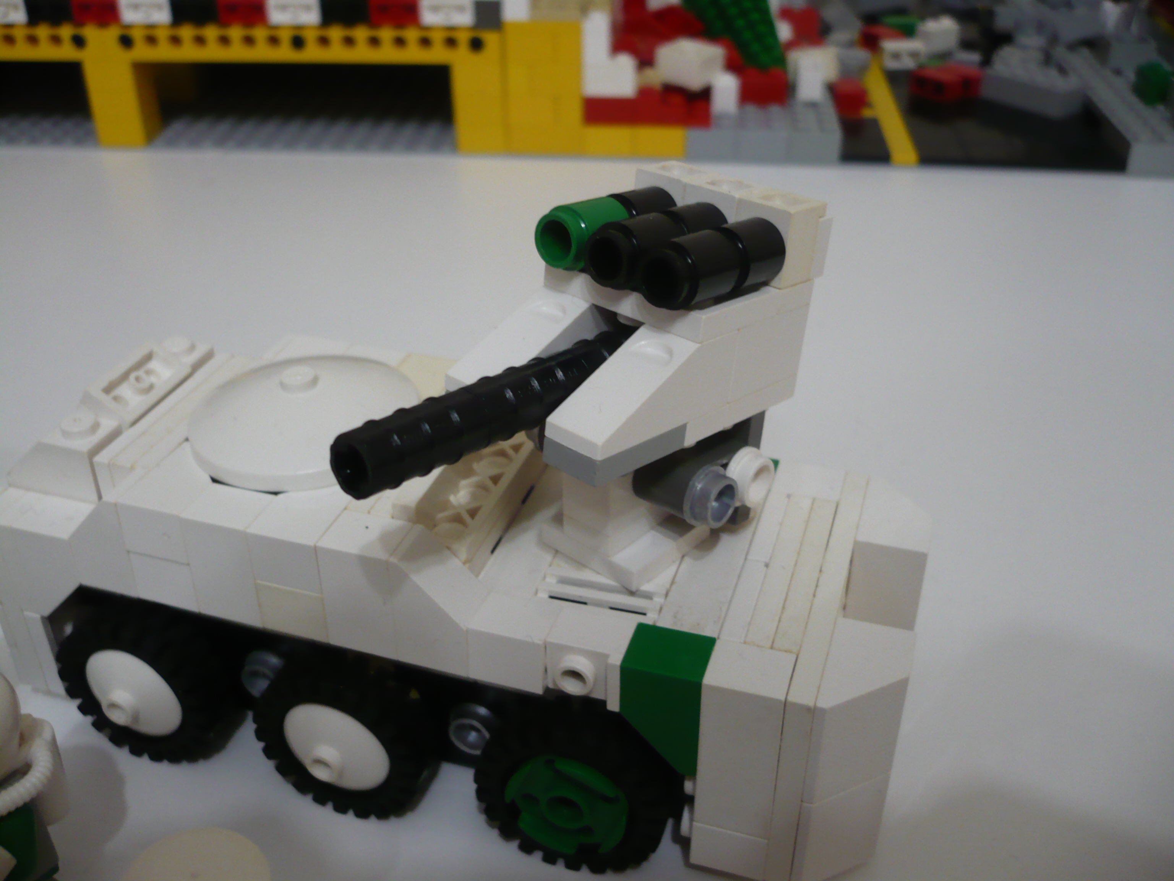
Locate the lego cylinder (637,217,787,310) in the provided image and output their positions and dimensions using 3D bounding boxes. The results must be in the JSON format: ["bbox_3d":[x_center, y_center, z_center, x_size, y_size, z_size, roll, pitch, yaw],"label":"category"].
[{"bbox_3d":[0.015,-0.021,0.138,0.008,0.008,0.019,25,32,34],"label":"lego cylinder"}]

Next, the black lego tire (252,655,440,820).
[{"bbox_3d":[-0.033,0.040,0.164,0.025,0.025,0.008,10,34,15],"label":"black lego tire"}]

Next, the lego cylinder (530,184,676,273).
[{"bbox_3d":[0.003,-0.026,0.147,0.008,0.008,0.019,25,32,34],"label":"lego cylinder"}]

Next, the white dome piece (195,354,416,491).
[{"bbox_3d":[-0.040,-0.005,0.166,0.032,0.008,0.032,0,33,0],"label":"white dome piece"}]

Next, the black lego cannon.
[{"bbox_3d":[-0.008,-0.004,0.133,0.008,0.008,0.047,25,32,34],"label":"black lego cannon"}]

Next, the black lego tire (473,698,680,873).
[{"bbox_3d":[-0.001,0.045,0.156,0.025,0.025,0.008,10,34,15],"label":"black lego tire"}]

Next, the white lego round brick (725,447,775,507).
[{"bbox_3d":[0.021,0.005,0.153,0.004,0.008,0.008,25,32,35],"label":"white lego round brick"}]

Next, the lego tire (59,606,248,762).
[{"bbox_3d":[-0.063,0.034,0.173,0.025,0.025,0.008,10,34,15],"label":"lego tire"}]

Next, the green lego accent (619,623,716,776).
[{"bbox_3d":[0.010,0.032,0.147,0.010,0.016,0.008,10,34,15],"label":"green lego accent"}]

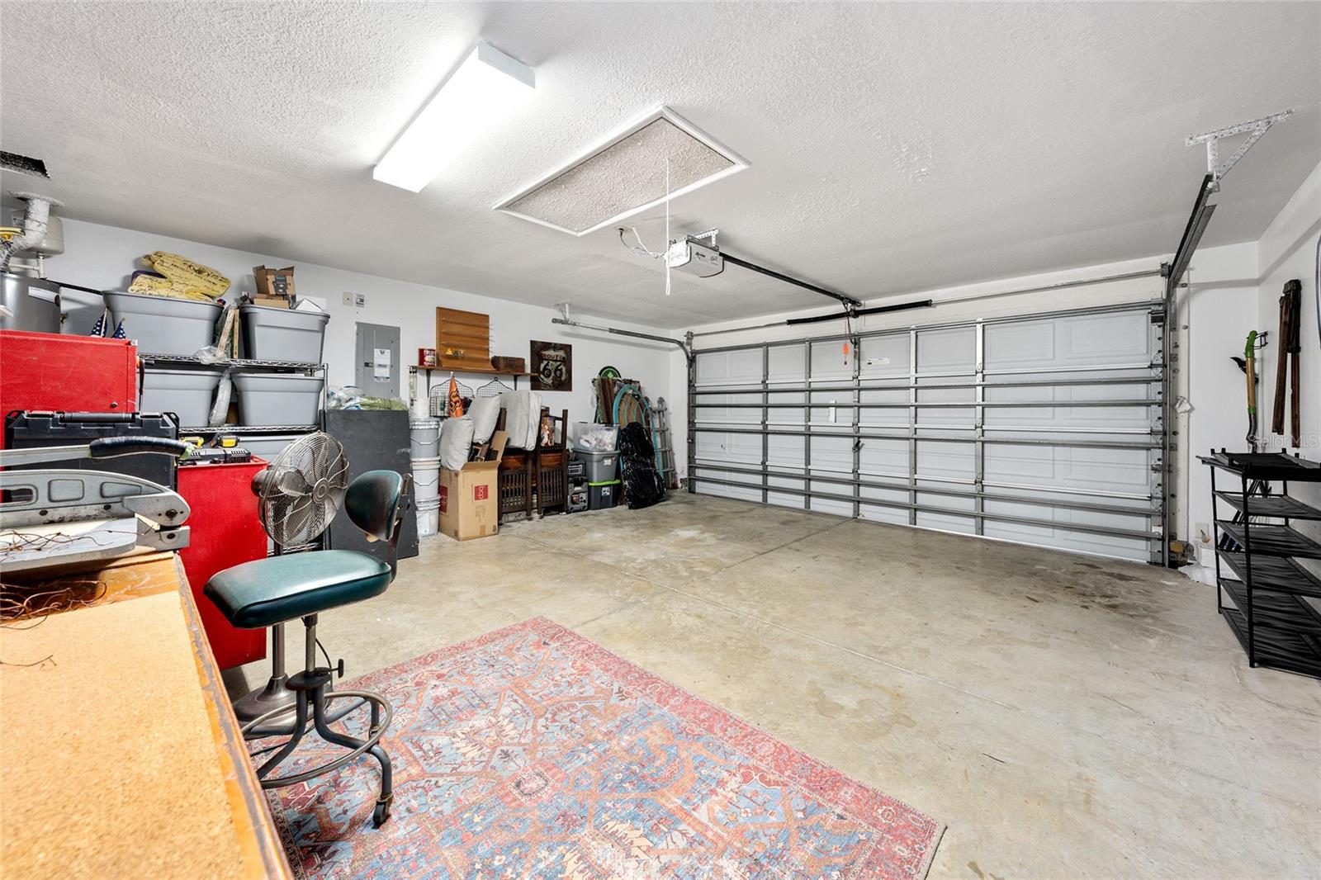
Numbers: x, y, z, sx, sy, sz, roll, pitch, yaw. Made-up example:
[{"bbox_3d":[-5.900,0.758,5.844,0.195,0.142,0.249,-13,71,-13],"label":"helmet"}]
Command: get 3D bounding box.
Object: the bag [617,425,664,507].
[{"bbox_3d":[-0.245,0.298,6.184,0.460,1.040,0.600,3,3,44],"label":"bag"}]

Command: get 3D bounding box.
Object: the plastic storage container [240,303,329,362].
[{"bbox_3d":[-3.010,-0.806,3.806,0.420,0.400,0.550,3,3,44],"label":"plastic storage container"}]

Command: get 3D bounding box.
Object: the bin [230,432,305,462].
[{"bbox_3d":[-3.047,0.165,3.773,0.420,0.400,0.560,3,3,44],"label":"bin"}]

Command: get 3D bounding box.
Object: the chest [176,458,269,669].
[{"bbox_3d":[-2.123,0.576,1.931,0.470,0.975,0.740,3,4,44],"label":"chest"}]

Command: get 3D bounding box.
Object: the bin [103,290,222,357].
[{"bbox_3d":[-3.342,-0.744,3.235,0.520,0.360,0.530,3,4,44],"label":"bin"}]

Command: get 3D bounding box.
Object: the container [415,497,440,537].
[{"bbox_3d":[-2.269,0.718,4.632,0.300,0.385,0.300,3,4,44],"label":"container"}]

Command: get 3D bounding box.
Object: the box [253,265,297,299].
[{"bbox_3d":[-2.911,-1.192,3.601,0.190,0.220,0.200,-1,3,-26],"label":"box"}]

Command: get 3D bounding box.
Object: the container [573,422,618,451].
[{"bbox_3d":[-0.826,-0.017,6.058,0.460,0.335,0.410,3,4,44],"label":"container"}]

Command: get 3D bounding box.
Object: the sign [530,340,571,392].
[{"bbox_3d":[-1.336,-0.900,5.893,0.020,0.575,0.585,3,3,44],"label":"sign"}]

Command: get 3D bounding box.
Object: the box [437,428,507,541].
[{"bbox_3d":[-1.896,0.423,4.715,0.560,0.960,0.430,3,4,44],"label":"box"}]

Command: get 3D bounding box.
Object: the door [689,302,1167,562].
[{"bbox_3d":[2.213,-0.163,5.453,4.900,2.090,0.110,3,3,44],"label":"door"}]

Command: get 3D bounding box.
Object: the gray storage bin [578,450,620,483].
[{"bbox_3d":[-0.823,0.312,6.059,0.480,0.360,0.390,3,3,44],"label":"gray storage bin"}]

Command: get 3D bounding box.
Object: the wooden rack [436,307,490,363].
[{"bbox_3d":[-2.014,-1.039,4.961,0.170,0.610,0.560,3,4,44],"label":"wooden rack"}]

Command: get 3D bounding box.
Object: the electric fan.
[{"bbox_3d":[-1.569,0.516,1.965,0.400,1.120,0.480,0,2,-3],"label":"electric fan"}]

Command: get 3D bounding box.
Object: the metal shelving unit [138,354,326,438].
[{"bbox_3d":[-3.191,0.199,3.484,0.500,1.555,1.220,3,4,44],"label":"metal shelving unit"}]

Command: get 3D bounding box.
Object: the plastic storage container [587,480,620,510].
[{"bbox_3d":[-0.845,0.670,6.083,0.460,0.335,0.430,3,4,44],"label":"plastic storage container"}]

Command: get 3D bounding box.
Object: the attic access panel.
[{"bbox_3d":[-0.289,-1.414,2.699,1.458,0.050,0.661,3,3,44],"label":"attic access panel"}]

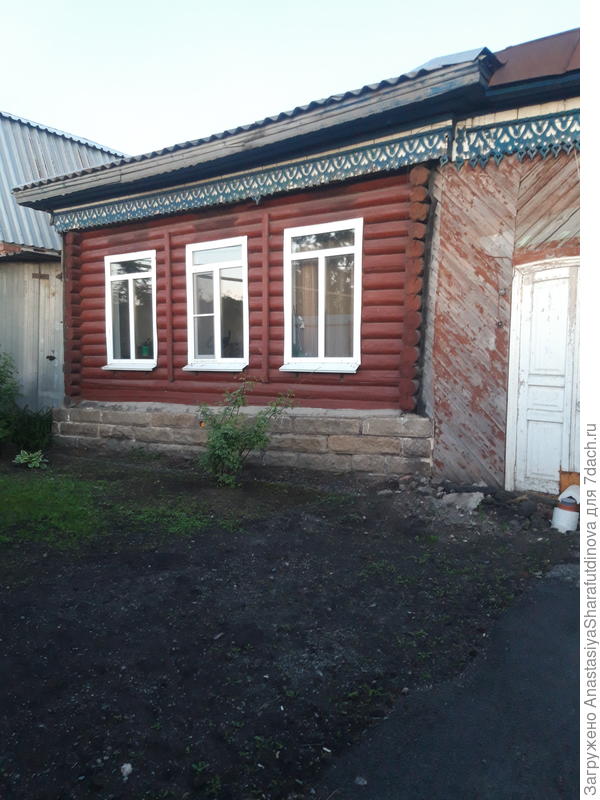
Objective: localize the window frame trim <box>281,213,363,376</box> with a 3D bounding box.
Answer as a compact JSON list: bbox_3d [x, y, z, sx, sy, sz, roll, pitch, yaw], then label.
[{"bbox_3d":[0.243,-1.204,7.115,1.080,1.730,0.150,3,5,33],"label":"window frame trim"}]

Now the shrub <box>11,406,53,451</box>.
[{"bbox_3d":[-4.379,0.465,9.800,0.700,0.730,0.650,3,5,33],"label":"shrub"}]

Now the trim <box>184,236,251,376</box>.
[{"bbox_3d":[-1.129,-1.254,7.995,1.070,1.710,0.150,3,5,33],"label":"trim"}]

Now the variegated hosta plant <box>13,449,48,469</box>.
[{"bbox_3d":[-3.947,0.857,8.800,0.520,0.270,0.500,3,5,33],"label":"variegated hosta plant"}]

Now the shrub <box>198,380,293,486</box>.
[{"bbox_3d":[-0.608,0.374,6.700,0.980,1.150,0.900,3,5,33],"label":"shrub"}]

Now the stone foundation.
[{"bbox_3d":[-1.241,0.488,8.341,6.550,0.730,0.400,1,4,33],"label":"stone foundation"}]

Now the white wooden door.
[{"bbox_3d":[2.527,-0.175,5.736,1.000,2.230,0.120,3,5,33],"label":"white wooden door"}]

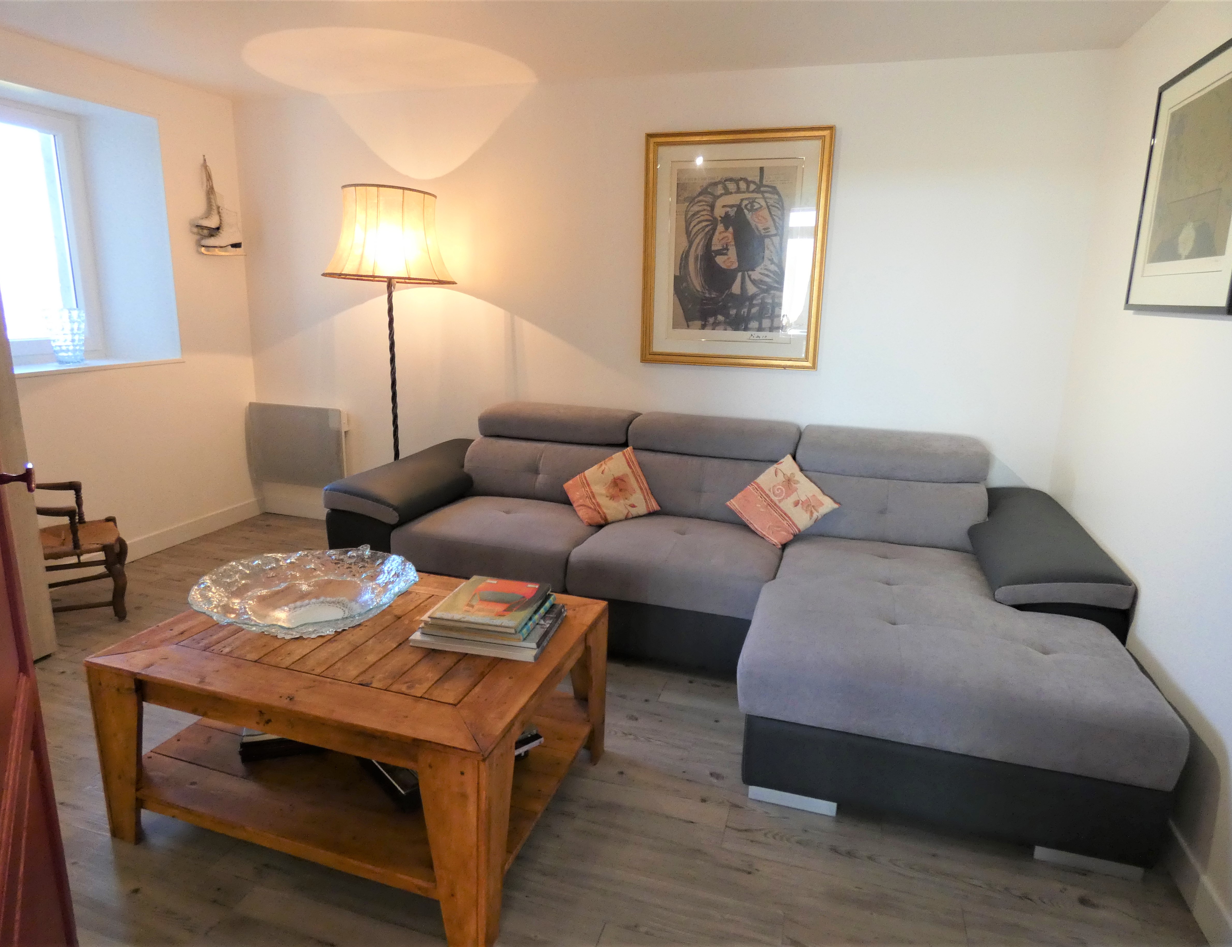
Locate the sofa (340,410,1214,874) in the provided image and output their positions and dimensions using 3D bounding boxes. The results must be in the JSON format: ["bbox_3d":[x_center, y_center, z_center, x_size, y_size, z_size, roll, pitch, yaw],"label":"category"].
[{"bbox_3d":[0.209,0.283,2.666,2.699,0.819,1.572,5,14,17],"label":"sofa"}]

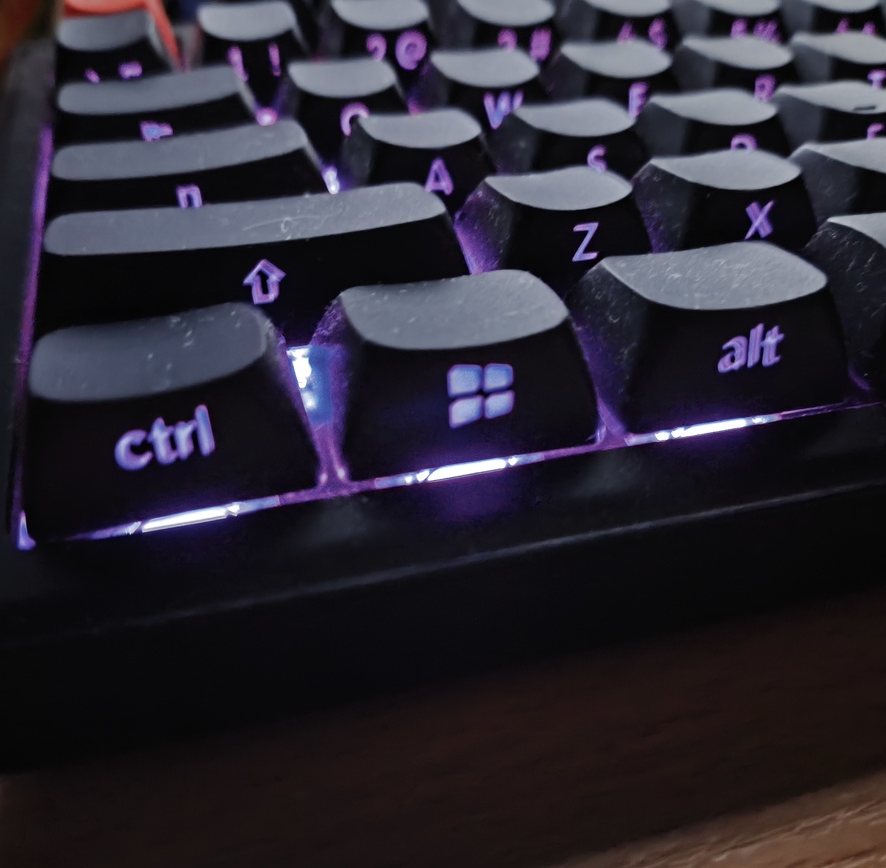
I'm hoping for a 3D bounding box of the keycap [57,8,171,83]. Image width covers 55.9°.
[{"bbox_3d":[-0.046,-0.052,0.117,0.018,0.011,0.018,-10,44,-14],"label":"keycap"}]

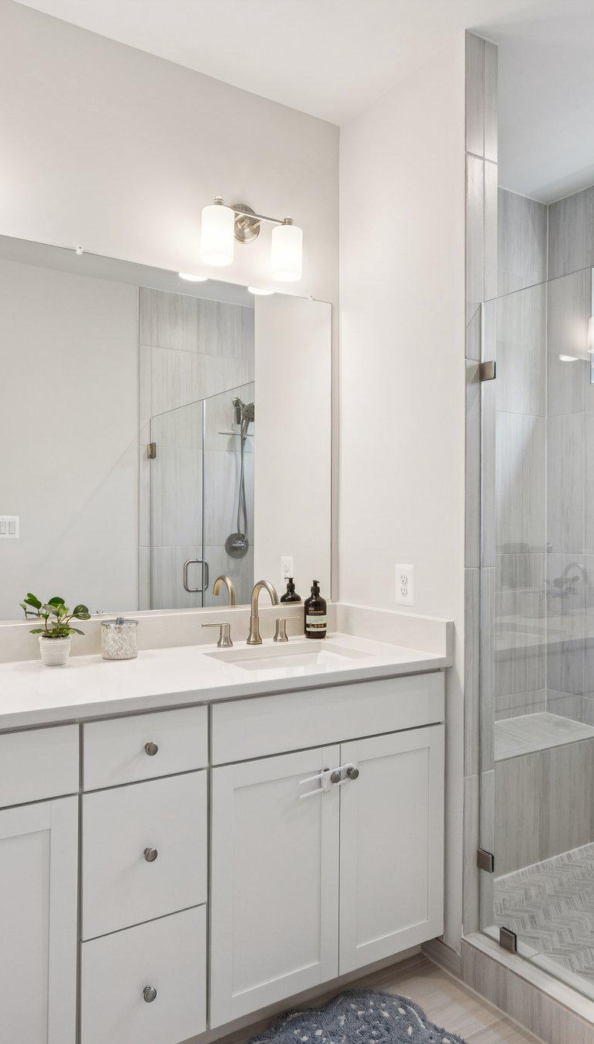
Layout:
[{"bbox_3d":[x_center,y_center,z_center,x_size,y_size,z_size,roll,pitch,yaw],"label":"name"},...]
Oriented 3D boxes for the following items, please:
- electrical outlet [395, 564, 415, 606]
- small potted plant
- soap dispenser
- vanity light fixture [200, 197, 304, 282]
[{"bbox_3d":[0.336,0.198,2.195,0.008,0.122,0.080,1,0,-32],"label":"electrical outlet"},{"bbox_3d":[-0.653,0.293,1.895,0.180,0.189,0.155,1,0,-32],"label":"small potted plant"},{"bbox_3d":[0.068,0.298,2.380,0.075,0.194,0.075,0,0,-21],"label":"soap dispenser"},{"bbox_3d":[-0.147,-0.902,2.236,0.352,0.198,0.137,1,0,-32],"label":"vanity light fixture"}]

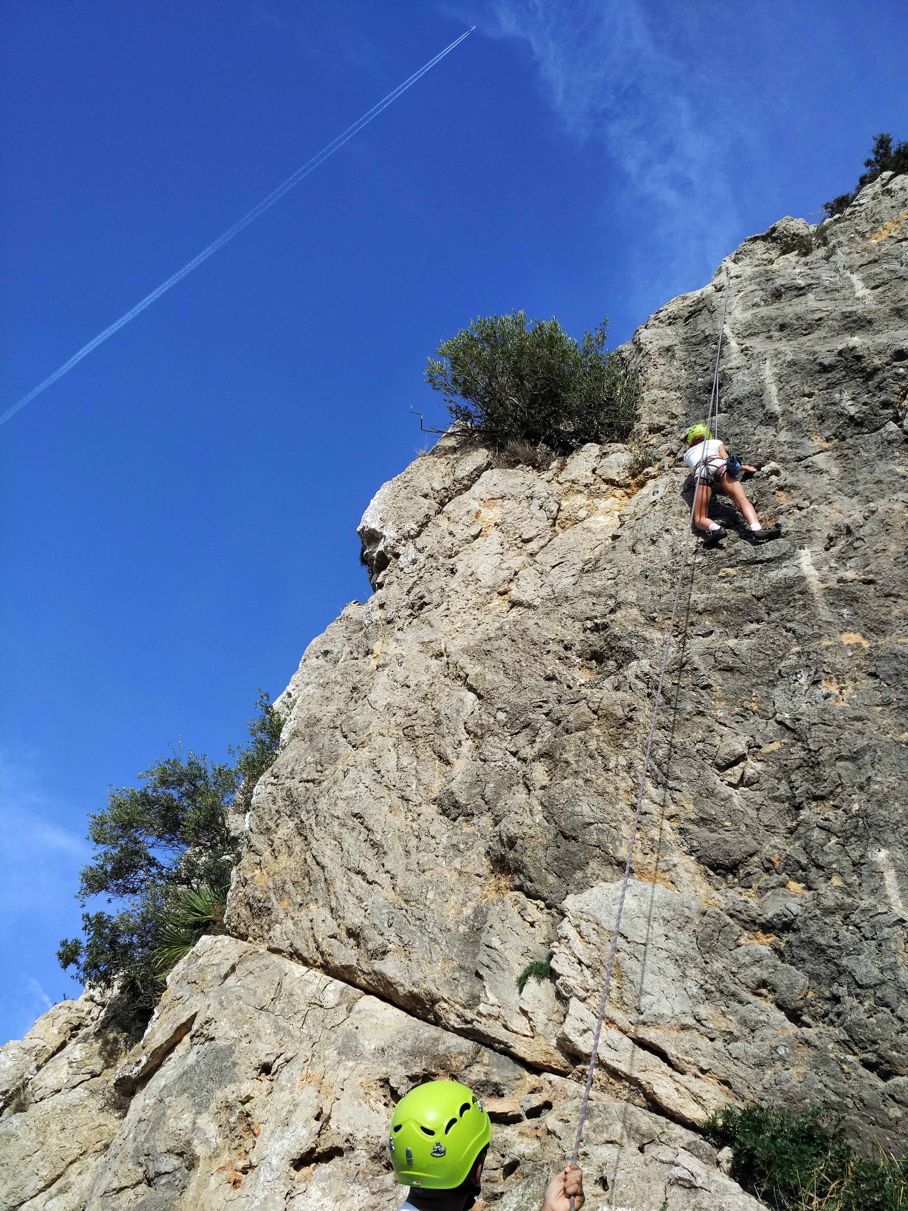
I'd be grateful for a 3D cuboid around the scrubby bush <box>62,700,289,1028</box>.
[{"bbox_3d":[-1.951,1.734,7.300,1.600,2.200,1.500,7,-31,-12],"label":"scrubby bush"}]

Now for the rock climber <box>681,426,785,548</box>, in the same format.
[{"bbox_3d":[2.496,-1.080,9.400,0.900,1.450,0.750,-6,-30,10],"label":"rock climber"}]

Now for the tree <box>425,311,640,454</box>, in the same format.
[{"bbox_3d":[0.773,-2.208,10.400,2.150,1.500,1.700,-2,-30,3],"label":"tree"}]

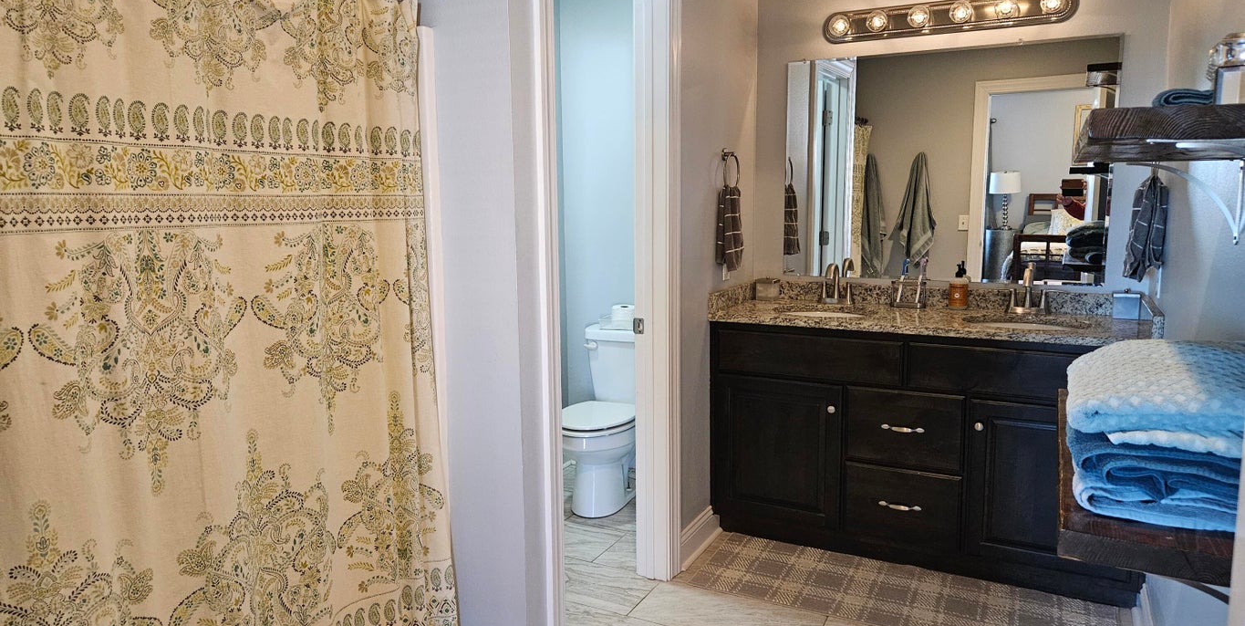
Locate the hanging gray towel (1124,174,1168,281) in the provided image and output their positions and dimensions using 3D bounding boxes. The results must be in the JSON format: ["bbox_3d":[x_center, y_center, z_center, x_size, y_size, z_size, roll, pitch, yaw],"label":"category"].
[{"bbox_3d":[1.723,-0.277,2.720,0.105,0.345,0.180,4,9,27],"label":"hanging gray towel"}]

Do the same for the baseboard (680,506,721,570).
[{"bbox_3d":[0.303,0.867,3.249,0.038,0.125,0.415,4,9,27],"label":"baseboard"}]

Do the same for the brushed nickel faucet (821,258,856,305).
[{"bbox_3d":[0.897,-0.123,3.496,0.155,0.182,0.145,4,9,27],"label":"brushed nickel faucet"}]

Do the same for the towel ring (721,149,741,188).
[{"bbox_3d":[0.438,-0.567,3.308,0.060,0.185,0.165,4,9,27],"label":"towel ring"}]

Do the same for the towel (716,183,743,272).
[{"bbox_3d":[0.442,-0.337,3.308,0.075,0.340,0.180,4,9,27],"label":"towel"}]

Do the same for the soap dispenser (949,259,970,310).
[{"bbox_3d":[1.353,-0.103,3.318,0.074,0.187,0.074,4,9,27],"label":"soap dispenser"}]

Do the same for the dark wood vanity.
[{"bbox_3d":[1.167,0.477,3.283,1.528,0.878,0.525,4,9,27],"label":"dark wood vanity"}]

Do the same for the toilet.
[{"bbox_3d":[-0.050,0.478,3.805,0.460,0.740,0.690,4,9,27],"label":"toilet"}]

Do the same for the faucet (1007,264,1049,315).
[{"bbox_3d":[1.556,-0.088,3.167,0.156,0.199,0.140,4,9,27],"label":"faucet"}]

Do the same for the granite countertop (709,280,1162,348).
[{"bbox_3d":[1.155,-0.013,3.194,1.528,0.118,0.564,4,9,27],"label":"granite countertop"}]

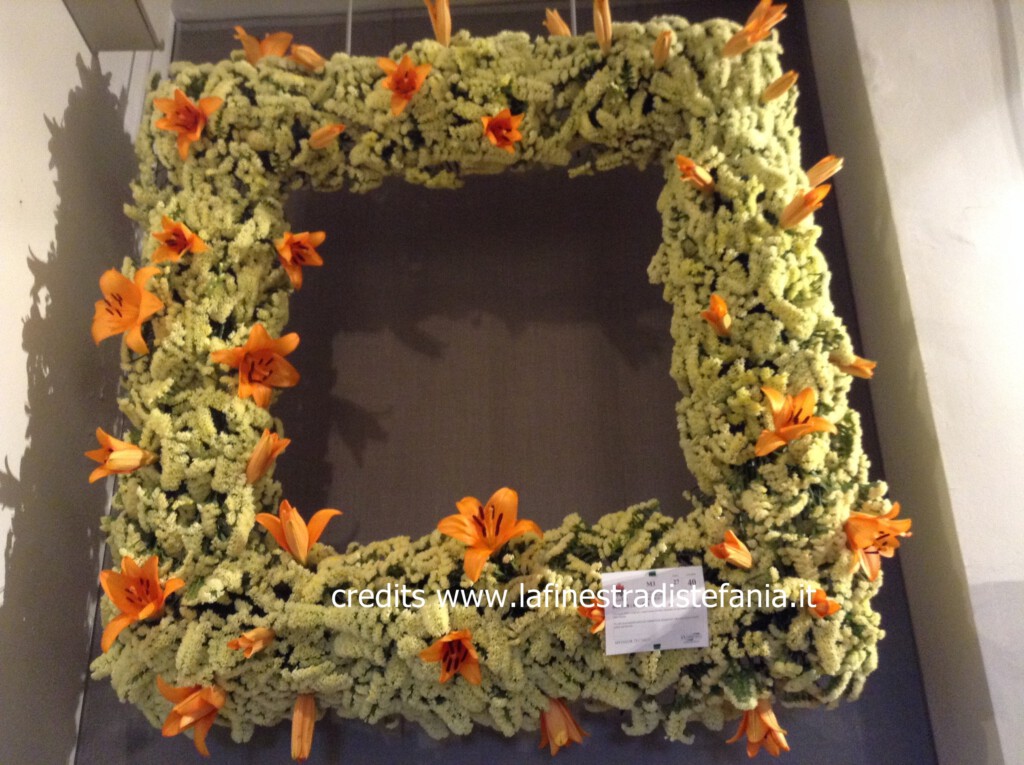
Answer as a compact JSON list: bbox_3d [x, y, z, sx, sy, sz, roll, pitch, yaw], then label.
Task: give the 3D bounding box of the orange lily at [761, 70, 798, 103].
[{"bbox_3d":[0.480,-0.531,1.750,0.085,0.032,0.032,-38,-36,24],"label":"orange lily"}]

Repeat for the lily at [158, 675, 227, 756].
[{"bbox_3d":[-0.439,0.456,1.352,0.090,0.108,0.108,-38,-2,-31],"label":"lily"}]

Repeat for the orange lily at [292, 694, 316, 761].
[{"bbox_3d":[-0.292,0.483,1.372,0.034,0.098,0.034,-1,-21,0],"label":"orange lily"}]

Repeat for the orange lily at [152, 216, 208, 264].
[{"bbox_3d":[-0.577,-0.247,1.700,0.095,0.080,0.070,-1,-9,0],"label":"orange lily"}]

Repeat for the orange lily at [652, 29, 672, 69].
[{"bbox_3d":[0.289,-0.642,1.873,0.033,0.033,0.083,2,-62,-9],"label":"orange lily"}]

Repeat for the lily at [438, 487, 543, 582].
[{"bbox_3d":[-0.032,0.228,1.437,0.148,0.135,0.090,-1,-54,-2],"label":"lily"}]

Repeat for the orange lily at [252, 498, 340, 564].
[{"bbox_3d":[-0.348,0.243,1.592,0.133,0.100,0.115,-6,-9,1],"label":"orange lily"}]

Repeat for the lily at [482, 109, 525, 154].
[{"bbox_3d":[-0.015,-0.440,1.710,0.078,0.080,0.080,-1,5,-2],"label":"lily"}]

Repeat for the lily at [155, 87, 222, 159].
[{"bbox_3d":[-0.612,-0.485,1.840,0.128,0.128,0.070,-4,-6,8],"label":"lily"}]

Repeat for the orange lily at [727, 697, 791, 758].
[{"bbox_3d":[0.346,0.484,1.385,0.092,0.092,0.088,-5,-19,-1],"label":"orange lily"}]

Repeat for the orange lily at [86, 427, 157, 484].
[{"bbox_3d":[-0.674,0.127,1.688,0.108,0.090,0.090,0,-21,-15],"label":"orange lily"}]

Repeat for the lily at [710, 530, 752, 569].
[{"bbox_3d":[0.325,0.247,1.435,0.058,0.055,0.078,-18,-36,35],"label":"lily"}]

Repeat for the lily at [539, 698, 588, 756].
[{"bbox_3d":[0.073,0.495,1.410,0.075,0.090,0.070,-7,-16,-3],"label":"lily"}]

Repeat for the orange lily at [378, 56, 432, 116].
[{"bbox_3d":[-0.193,-0.543,1.780,0.100,0.105,0.075,0,-3,-3],"label":"orange lily"}]

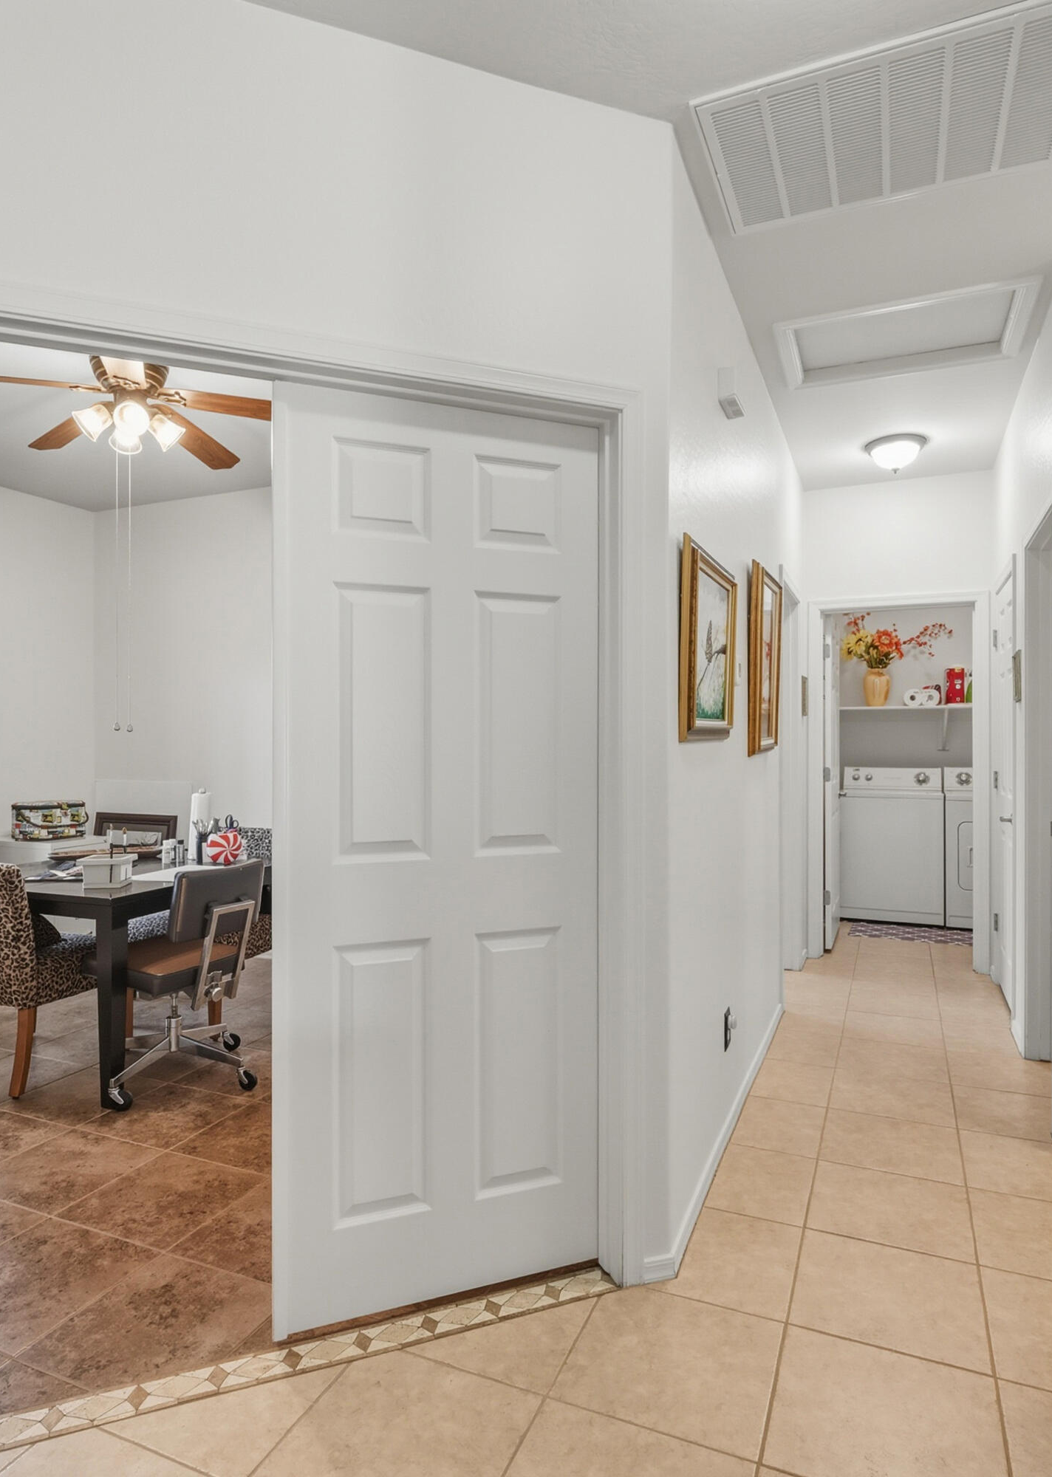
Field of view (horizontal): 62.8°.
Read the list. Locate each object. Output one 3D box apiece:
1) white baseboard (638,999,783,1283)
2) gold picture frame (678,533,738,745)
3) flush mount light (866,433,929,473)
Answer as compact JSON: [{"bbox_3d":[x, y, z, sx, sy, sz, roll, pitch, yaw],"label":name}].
[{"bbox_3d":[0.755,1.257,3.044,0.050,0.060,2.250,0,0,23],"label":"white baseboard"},{"bbox_3d":[0.545,-0.249,2.477,0.042,0.530,0.680,0,0,23],"label":"gold picture frame"},{"bbox_3d":[1.820,-1.383,4.232,0.285,0.148,0.285,0,0,23],"label":"flush mount light"}]

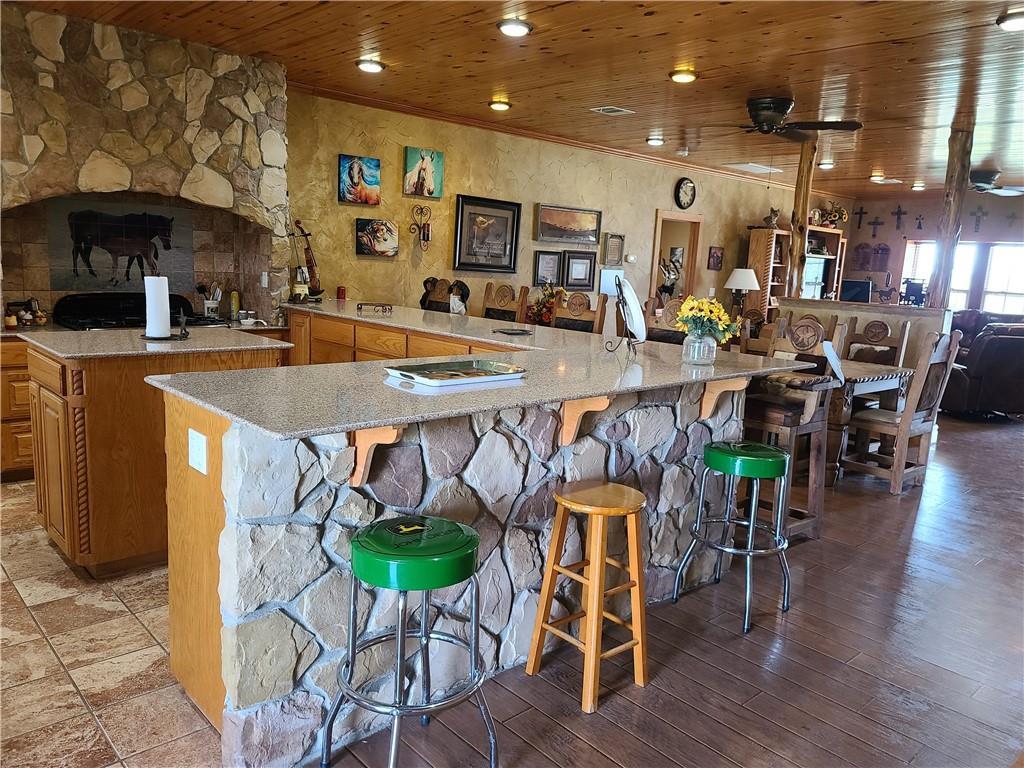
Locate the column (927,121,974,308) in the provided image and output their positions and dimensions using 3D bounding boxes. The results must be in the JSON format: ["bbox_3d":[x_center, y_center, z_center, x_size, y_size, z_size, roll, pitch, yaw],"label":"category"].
[{"bbox_3d":[3.743,-1.393,6.326,0.190,1.490,0.190,-6,14,-43],"label":"column"}]

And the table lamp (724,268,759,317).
[{"bbox_3d":[3.049,-1.138,9.818,0.470,0.780,0.470,-6,14,-43],"label":"table lamp"}]

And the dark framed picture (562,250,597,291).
[{"bbox_3d":[0.764,-1.290,8.472,0.540,0.450,0.040,-6,14,-43],"label":"dark framed picture"}]

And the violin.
[{"bbox_3d":[-1.628,-1.021,5.916,0.100,0.590,0.205,-14,14,-13],"label":"violin"}]

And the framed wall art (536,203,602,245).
[{"bbox_3d":[0.697,-1.942,9.052,1.060,0.422,0.067,-5,12,-41],"label":"framed wall art"}]

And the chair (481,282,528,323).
[{"bbox_3d":[-0.242,-0.192,6.265,0.570,1.230,0.480,-6,14,-43],"label":"chair"}]

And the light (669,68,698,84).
[{"bbox_3d":[1.123,-2.016,4.840,0.200,0.040,0.200,3,10,-1],"label":"light"}]

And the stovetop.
[{"bbox_3d":[-2.525,-0.499,5.060,0.910,0.270,0.620,-6,14,-43],"label":"stovetop"}]

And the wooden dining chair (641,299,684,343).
[{"bbox_3d":[0.889,0.089,4.813,0.480,1.270,0.440,-6,13,-43],"label":"wooden dining chair"}]

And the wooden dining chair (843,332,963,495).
[{"bbox_3d":[2.781,0.166,5.319,0.500,1.145,0.540,-6,13,-43],"label":"wooden dining chair"}]

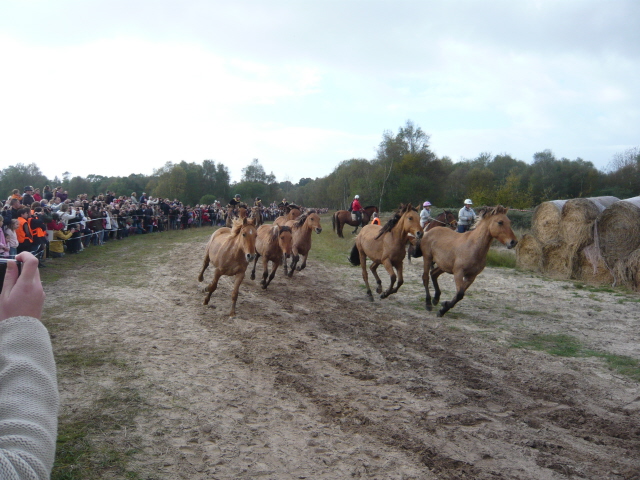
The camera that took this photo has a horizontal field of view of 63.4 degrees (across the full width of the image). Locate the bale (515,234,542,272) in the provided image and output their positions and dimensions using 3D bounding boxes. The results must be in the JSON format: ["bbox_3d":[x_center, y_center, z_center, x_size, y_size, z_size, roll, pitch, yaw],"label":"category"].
[{"bbox_3d":[6.304,0.323,14.332,1.200,1.100,1.200,-1,4,-13],"label":"bale"}]

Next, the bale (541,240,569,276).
[{"bbox_3d":[6.524,0.433,13.132,1.200,1.100,1.200,-1,4,-13],"label":"bale"}]

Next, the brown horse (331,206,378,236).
[{"bbox_3d":[2.045,-1.008,29.000,2.350,1.800,0.600,-1,4,-17],"label":"brown horse"}]

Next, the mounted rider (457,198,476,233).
[{"bbox_3d":[4.445,-0.512,15.600,0.600,1.500,0.650,-3,5,-43],"label":"mounted rider"}]

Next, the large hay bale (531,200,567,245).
[{"bbox_3d":[6.452,-0.419,13.482,1.200,1.170,1.200,-1,4,-13],"label":"large hay bale"}]

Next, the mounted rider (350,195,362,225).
[{"bbox_3d":[2.093,-1.636,28.900,0.650,1.650,0.550,-1,4,-19],"label":"mounted rider"}]

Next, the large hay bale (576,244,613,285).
[{"bbox_3d":[6.895,0.522,12.032,1.200,1.100,1.200,-1,4,-13],"label":"large hay bale"}]

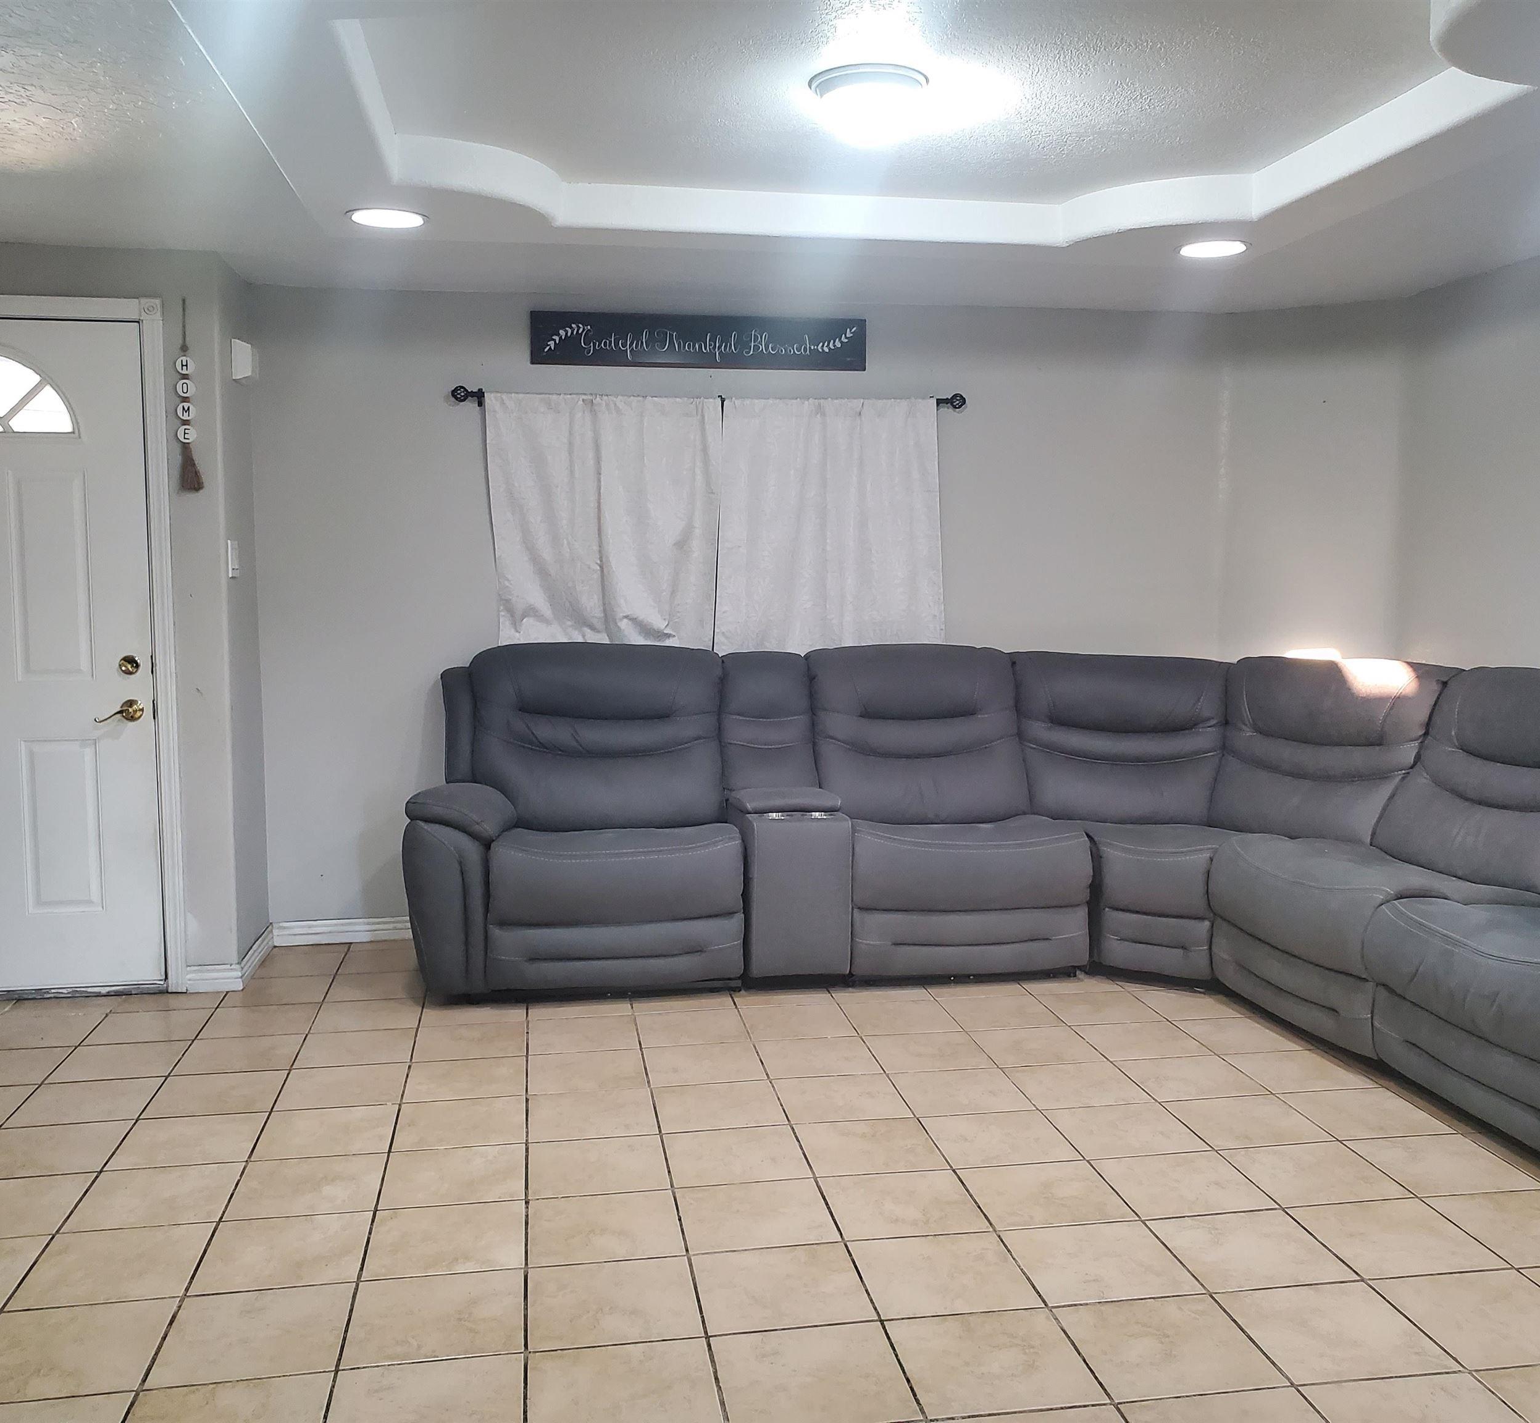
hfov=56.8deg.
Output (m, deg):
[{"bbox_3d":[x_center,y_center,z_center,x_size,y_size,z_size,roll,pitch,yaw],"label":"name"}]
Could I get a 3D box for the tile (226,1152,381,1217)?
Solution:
[{"bbox_3d":[-0.993,1.027,3.072,0.304,0.010,0.299,-1,6,-10],"label":"tile"}]

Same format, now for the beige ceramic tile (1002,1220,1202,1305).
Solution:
[{"bbox_3d":[0.632,1.060,2.734,0.304,0.010,0.299,-1,6,-10],"label":"beige ceramic tile"}]

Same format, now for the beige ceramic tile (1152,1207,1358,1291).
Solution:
[{"bbox_3d":[0.938,1.056,2.785,0.304,0.010,0.299,-1,6,-10],"label":"beige ceramic tile"}]

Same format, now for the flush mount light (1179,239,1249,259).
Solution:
[{"bbox_3d":[1.345,-1.393,4.310,0.205,0.020,0.205,-1,6,-9],"label":"flush mount light"}]

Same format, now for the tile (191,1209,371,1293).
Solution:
[{"bbox_3d":[-0.932,1.044,2.743,0.300,0.010,0.300,-1,6,-9],"label":"tile"}]

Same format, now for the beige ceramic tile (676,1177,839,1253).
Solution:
[{"bbox_3d":[-0.028,1.039,2.929,0.305,0.010,0.303,-1,6,-9],"label":"beige ceramic tile"}]

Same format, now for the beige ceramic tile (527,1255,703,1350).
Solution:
[{"bbox_3d":[-0.282,1.066,2.561,0.301,0.010,0.295,-1,6,-9],"label":"beige ceramic tile"}]

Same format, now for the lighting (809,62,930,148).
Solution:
[{"bbox_3d":[0.225,-1.372,3.228,0.275,0.095,0.275,0,6,0],"label":"lighting"}]

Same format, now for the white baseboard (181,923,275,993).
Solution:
[{"bbox_3d":[-1.778,0.810,4.721,0.164,0.082,0.554,-1,6,-9],"label":"white baseboard"}]

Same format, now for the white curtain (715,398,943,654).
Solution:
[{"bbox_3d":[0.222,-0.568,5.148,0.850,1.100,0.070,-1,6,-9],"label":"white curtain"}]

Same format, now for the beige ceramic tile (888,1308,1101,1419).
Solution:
[{"bbox_3d":[0.372,1.091,2.385,0.305,0.010,0.303,-1,6,-9],"label":"beige ceramic tile"}]

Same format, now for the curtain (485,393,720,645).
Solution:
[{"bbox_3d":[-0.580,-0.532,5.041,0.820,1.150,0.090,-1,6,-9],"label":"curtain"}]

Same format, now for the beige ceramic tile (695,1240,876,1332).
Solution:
[{"bbox_3d":[0.021,1.061,2.611,0.301,0.010,0.295,-1,6,-9],"label":"beige ceramic tile"}]

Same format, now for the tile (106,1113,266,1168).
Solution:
[{"bbox_3d":[-1.334,0.993,3.281,0.300,0.010,0.300,-1,6,-9],"label":"tile"}]

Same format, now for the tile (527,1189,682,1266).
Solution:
[{"bbox_3d":[-0.330,1.033,2.844,0.300,0.010,0.300,-1,6,-9],"label":"tile"}]

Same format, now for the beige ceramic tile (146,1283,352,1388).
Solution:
[{"bbox_3d":[-0.888,1.077,2.460,0.301,0.010,0.295,-1,6,-9],"label":"beige ceramic tile"}]

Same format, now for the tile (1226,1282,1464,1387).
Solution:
[{"bbox_3d":[0.978,1.075,2.468,0.301,0.010,0.295,-1,6,-9],"label":"tile"}]

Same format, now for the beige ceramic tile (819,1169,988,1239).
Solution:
[{"bbox_3d":[0.277,1.034,2.978,0.305,0.010,0.303,-1,6,-9],"label":"beige ceramic tile"}]

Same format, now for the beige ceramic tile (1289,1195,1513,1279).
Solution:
[{"bbox_3d":[1.232,1.040,2.813,0.301,0.010,0.295,-1,6,-9],"label":"beige ceramic tile"}]

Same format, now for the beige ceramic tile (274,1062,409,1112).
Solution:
[{"bbox_3d":[-1.094,0.969,3.663,0.304,0.010,0.299,-1,6,-10],"label":"beige ceramic tile"}]

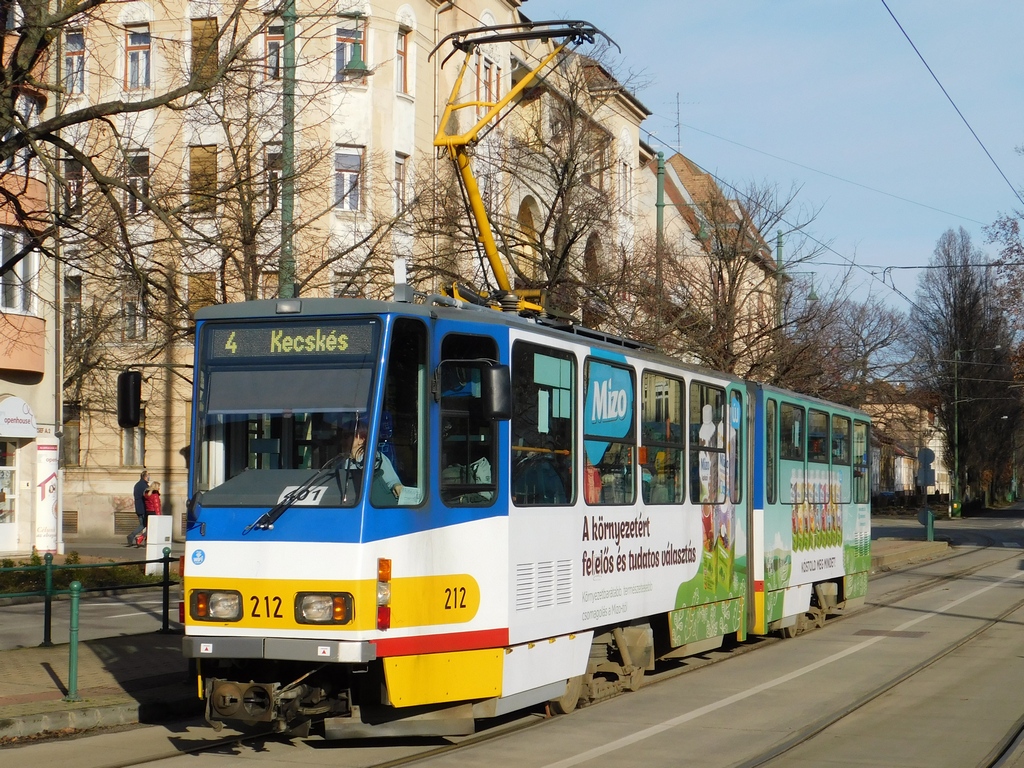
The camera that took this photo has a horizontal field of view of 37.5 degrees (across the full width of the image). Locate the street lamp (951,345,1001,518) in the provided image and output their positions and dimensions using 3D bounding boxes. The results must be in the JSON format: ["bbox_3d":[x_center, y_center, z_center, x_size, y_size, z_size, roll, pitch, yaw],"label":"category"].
[{"bbox_3d":[25.870,2.581,84.086,2.500,9.750,0.380,-1,-4,15],"label":"street lamp"}]

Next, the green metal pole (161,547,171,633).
[{"bbox_3d":[-4.042,2.392,17.638,0.110,1.000,0.110,-2,-5,27],"label":"green metal pole"}]

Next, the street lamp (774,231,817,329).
[{"bbox_3d":[7.667,0.314,40.705,1.180,8.750,0.450,-1,-4,15],"label":"street lamp"}]

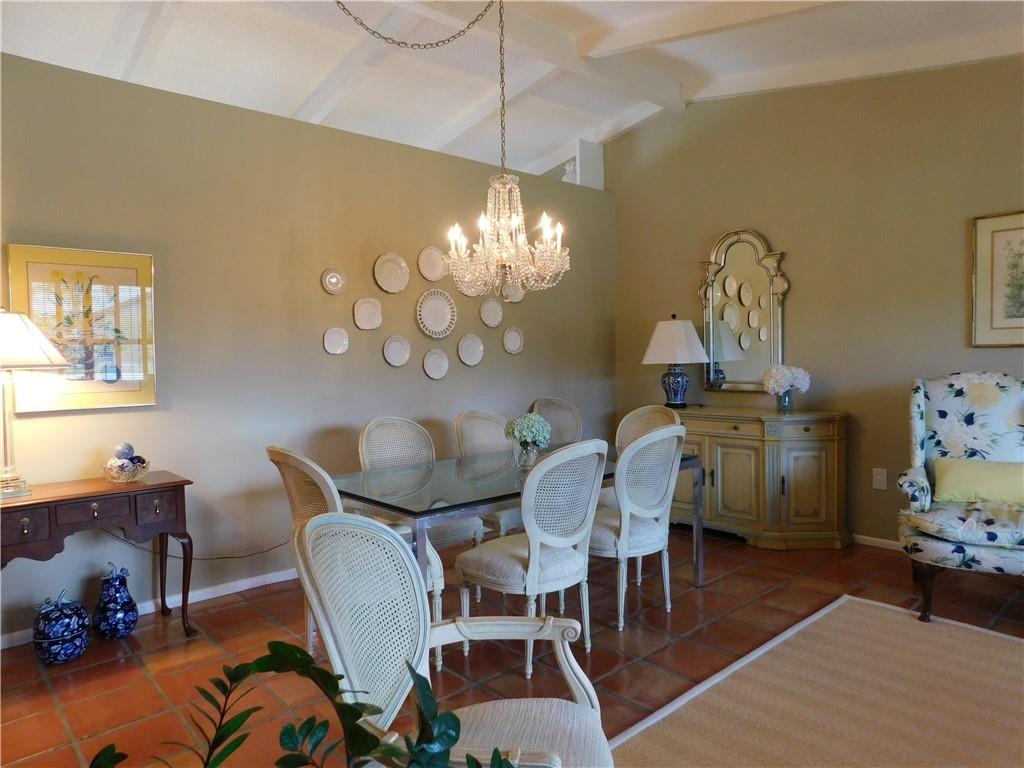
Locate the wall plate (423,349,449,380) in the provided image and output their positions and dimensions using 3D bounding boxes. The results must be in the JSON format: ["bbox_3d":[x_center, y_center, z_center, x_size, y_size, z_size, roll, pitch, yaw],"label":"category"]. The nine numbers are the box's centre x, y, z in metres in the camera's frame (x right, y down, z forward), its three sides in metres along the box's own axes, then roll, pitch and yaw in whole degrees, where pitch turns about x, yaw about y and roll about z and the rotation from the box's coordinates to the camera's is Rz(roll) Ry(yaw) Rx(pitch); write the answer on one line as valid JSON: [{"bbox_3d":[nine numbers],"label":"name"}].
[{"bbox_3d":[-0.515,-0.135,4.653,0.207,0.212,0.025,-3,4,-42],"label":"wall plate"}]

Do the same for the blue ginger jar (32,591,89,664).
[{"bbox_3d":[-1.967,1.053,2.974,0.205,0.310,0.205,-3,4,-42],"label":"blue ginger jar"}]

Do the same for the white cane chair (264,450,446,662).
[{"bbox_3d":[-0.665,0.721,2.870,0.600,0.960,0.610,-3,4,-42],"label":"white cane chair"}]

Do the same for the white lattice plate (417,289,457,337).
[{"bbox_3d":[-0.513,-0.483,4.673,0.343,0.343,0.030,-3,3,-42],"label":"white lattice plate"}]

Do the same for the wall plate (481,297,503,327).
[{"bbox_3d":[-0.143,-0.515,4.977,0.211,0.211,0.025,-3,4,-42],"label":"wall plate"}]

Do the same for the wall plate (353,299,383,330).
[{"bbox_3d":[-0.903,-0.439,4.295,0.200,0.200,0.025,-3,4,-42],"label":"wall plate"}]

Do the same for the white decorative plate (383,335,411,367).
[{"bbox_3d":[-0.744,-0.215,4.448,0.207,0.206,0.025,-3,4,-42],"label":"white decorative plate"}]

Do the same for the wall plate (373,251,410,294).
[{"bbox_3d":[-0.771,-0.715,4.395,0.264,0.259,0.025,-3,4,-42],"label":"wall plate"}]

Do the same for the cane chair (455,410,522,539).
[{"bbox_3d":[-0.035,0.634,4.032,0.533,0.982,0.520,2,4,45],"label":"cane chair"}]

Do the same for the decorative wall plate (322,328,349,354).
[{"bbox_3d":[-1.067,-0.261,4.143,0.166,0.162,0.025,-3,4,-42],"label":"decorative wall plate"}]

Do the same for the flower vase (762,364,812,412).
[{"bbox_3d":[1.865,0.037,4.623,0.280,0.330,0.310,-3,3,-42],"label":"flower vase"}]

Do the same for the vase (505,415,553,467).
[{"bbox_3d":[0.084,0.291,3.563,0.240,0.285,0.240,-1,3,0],"label":"vase"}]

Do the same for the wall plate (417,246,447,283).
[{"bbox_3d":[-0.535,-0.811,4.607,0.232,0.232,0.025,-3,4,-42],"label":"wall plate"}]

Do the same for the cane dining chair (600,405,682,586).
[{"bbox_3d":[0.699,0.636,4.165,0.541,0.968,0.535,-3,4,-42],"label":"cane dining chair"}]

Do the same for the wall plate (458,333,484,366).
[{"bbox_3d":[-0.289,-0.245,4.884,0.240,0.240,0.030,-3,3,-42],"label":"wall plate"}]

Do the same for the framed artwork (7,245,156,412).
[{"bbox_3d":[-2.041,-0.258,3.271,0.590,0.755,0.030,-3,4,-42],"label":"framed artwork"}]

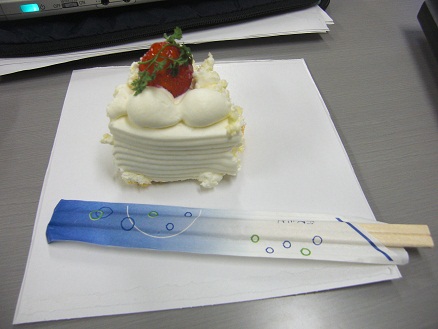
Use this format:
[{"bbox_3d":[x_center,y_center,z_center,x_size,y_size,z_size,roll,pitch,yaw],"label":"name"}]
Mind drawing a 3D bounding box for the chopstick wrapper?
[{"bbox_3d":[0.004,0.036,0.192,0.186,0.007,0.028,4,51,1],"label":"chopstick wrapper"}]

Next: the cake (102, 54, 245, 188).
[{"bbox_3d":[-0.023,-0.029,0.214,0.072,0.053,0.067,0,51,-2],"label":"cake"}]

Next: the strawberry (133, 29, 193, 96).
[{"bbox_3d":[-0.029,-0.054,0.197,0.032,0.033,0.031,1,51,-1],"label":"strawberry"}]

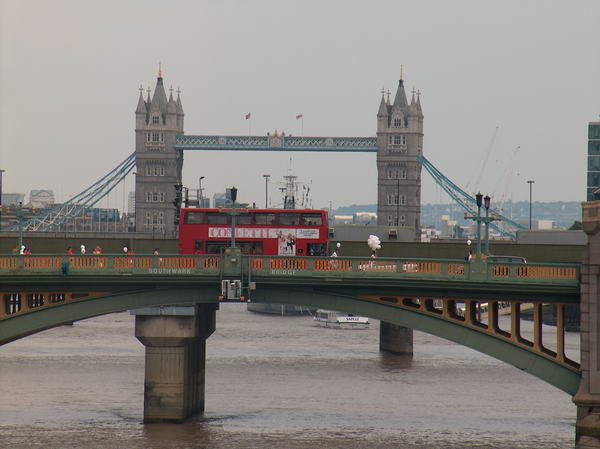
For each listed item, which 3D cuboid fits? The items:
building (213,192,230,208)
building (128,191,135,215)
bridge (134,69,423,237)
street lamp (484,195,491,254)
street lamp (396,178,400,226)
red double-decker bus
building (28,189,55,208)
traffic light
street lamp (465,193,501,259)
[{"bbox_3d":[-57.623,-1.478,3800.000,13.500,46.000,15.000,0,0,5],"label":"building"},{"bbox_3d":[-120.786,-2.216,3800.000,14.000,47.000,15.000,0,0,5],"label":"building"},{"bbox_3d":[-6.887,-19.484,1728.000,95.000,68.000,21.000,0,0,6],"label":"bridge"},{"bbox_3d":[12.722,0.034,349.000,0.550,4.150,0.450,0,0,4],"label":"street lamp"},{"bbox_3d":[15.032,-2.289,785.000,0.650,9.000,0.500,0,0,4],"label":"street lamp"},{"bbox_3d":[-3.094,1.144,346.000,9.950,4.300,2.520,0,0,4],"label":"red double-decker bus"},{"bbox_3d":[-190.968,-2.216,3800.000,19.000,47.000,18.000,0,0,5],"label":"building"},{"bbox_3d":[-12.333,-2.013,523.000,0.750,4.000,0.700,0,0,4],"label":"traffic light"},{"bbox_3d":[11.718,0.052,333.000,2.100,4.250,0.470,0,0,4],"label":"street lamp"}]

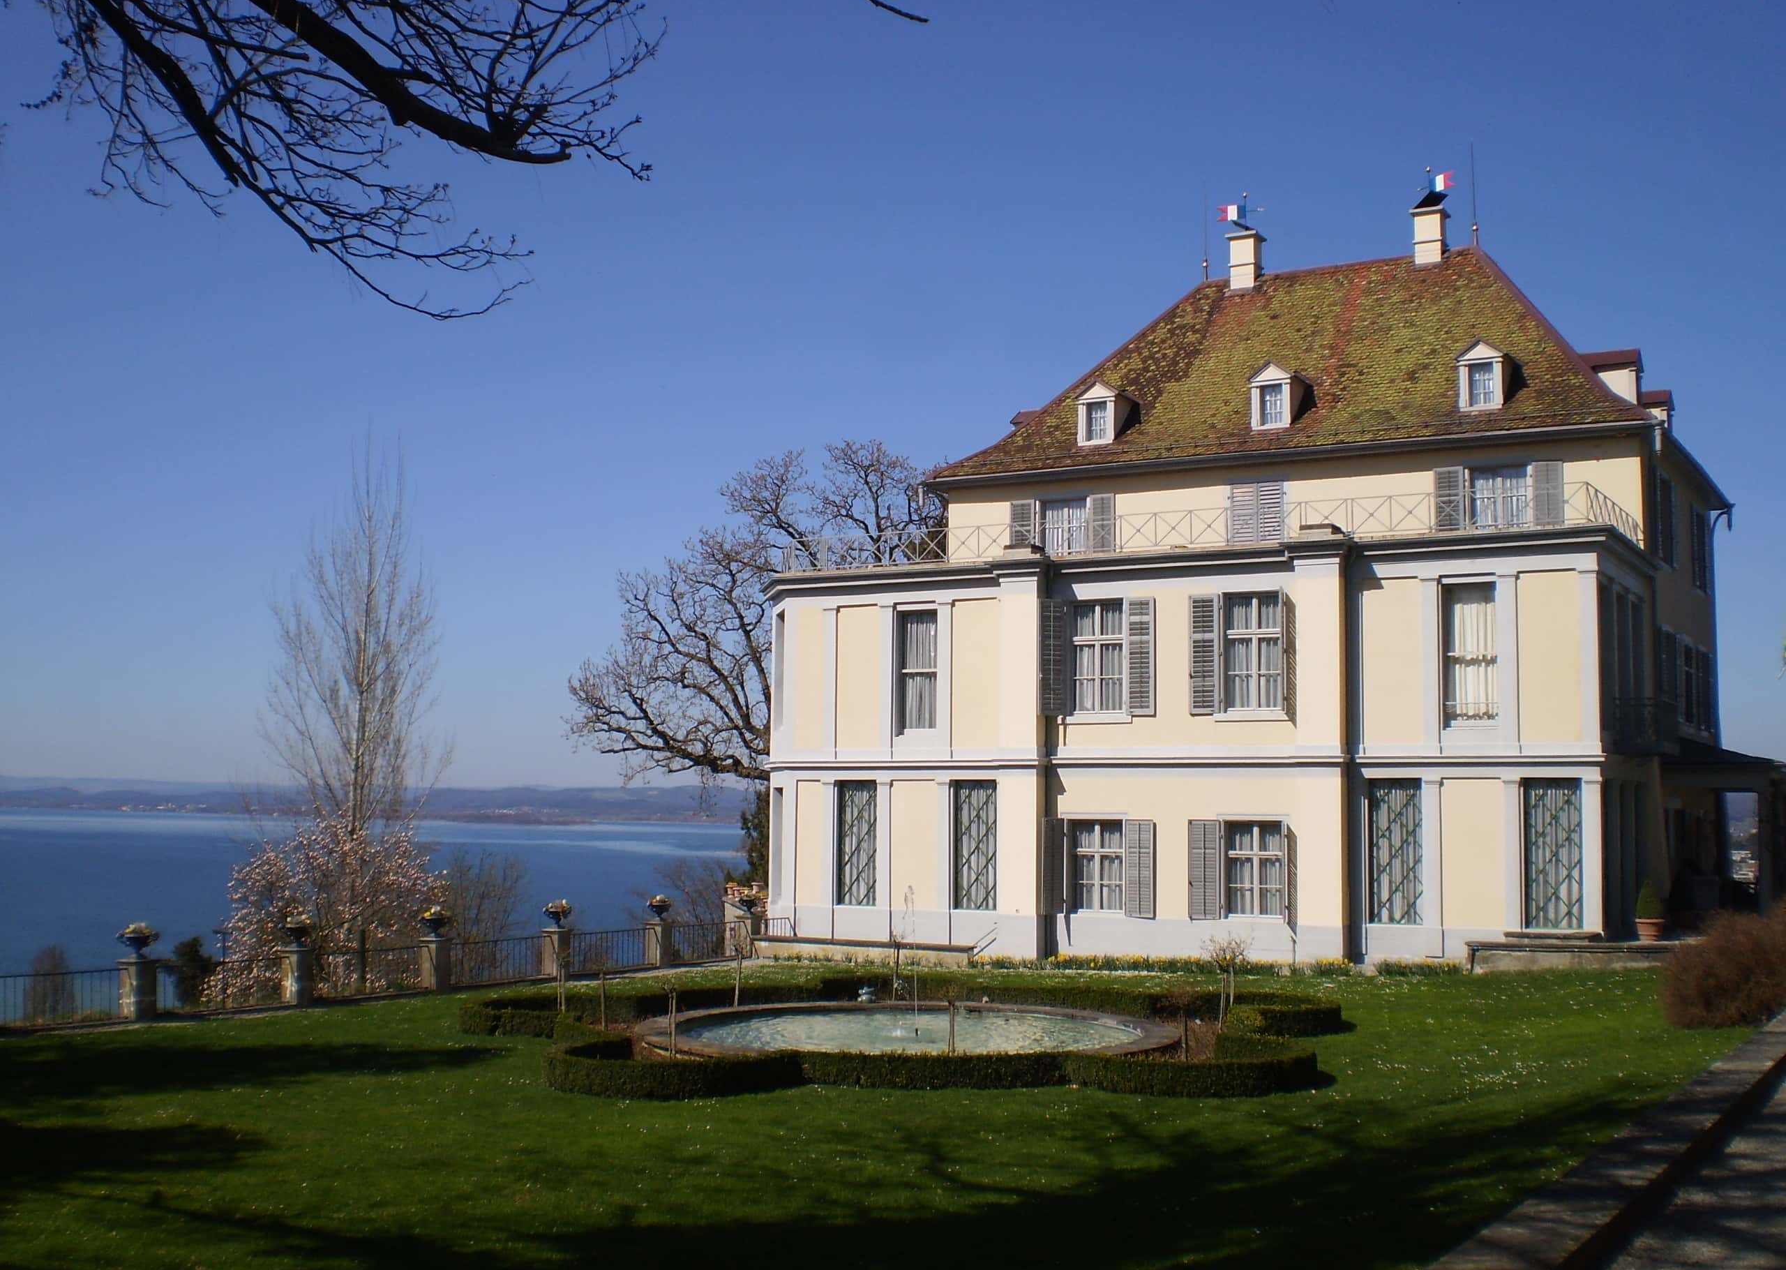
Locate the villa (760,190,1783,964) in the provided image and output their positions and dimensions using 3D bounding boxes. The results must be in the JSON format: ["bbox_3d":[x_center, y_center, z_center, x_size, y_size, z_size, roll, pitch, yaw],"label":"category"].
[{"bbox_3d":[10.510,-2.320,47.906,21.390,19.527,20.596,-2,-6,30],"label":"villa"}]

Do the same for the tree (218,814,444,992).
[{"bbox_3d":[-10.885,5.233,36.000,4.400,3.700,4.200,0,-5,0],"label":"tree"}]

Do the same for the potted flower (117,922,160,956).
[{"bbox_3d":[-12.000,4.842,29.500,0.580,0.540,0.620,-2,-6,30],"label":"potted flower"}]

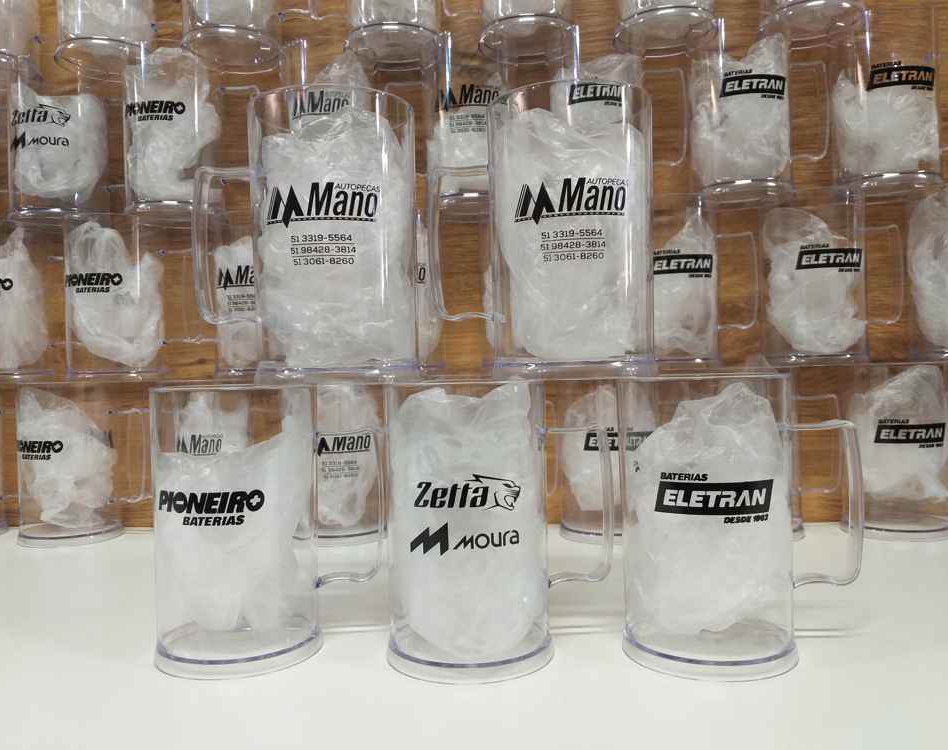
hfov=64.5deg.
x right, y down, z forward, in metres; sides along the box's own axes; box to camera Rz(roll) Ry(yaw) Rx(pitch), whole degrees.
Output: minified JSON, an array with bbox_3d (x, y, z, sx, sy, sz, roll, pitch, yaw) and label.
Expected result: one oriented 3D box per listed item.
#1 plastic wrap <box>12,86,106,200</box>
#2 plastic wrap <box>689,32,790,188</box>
[{"bbox_3d":[-0.396,-0.219,0.729,0.081,0.100,0.076,-1,1,5],"label":"plastic wrap"},{"bbox_3d":[0.239,-0.232,0.678,0.083,0.126,0.078,-1,1,5],"label":"plastic wrap"}]

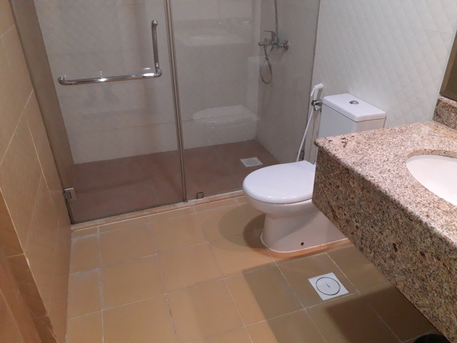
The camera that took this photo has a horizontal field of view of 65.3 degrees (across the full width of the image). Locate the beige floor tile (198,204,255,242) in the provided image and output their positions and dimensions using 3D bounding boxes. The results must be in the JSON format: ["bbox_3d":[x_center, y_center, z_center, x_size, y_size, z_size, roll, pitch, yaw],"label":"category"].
[{"bbox_3d":[-0.022,0.327,2.261,0.302,0.013,0.302,-10,31,-16],"label":"beige floor tile"}]

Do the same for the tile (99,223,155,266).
[{"bbox_3d":[-0.595,0.427,2.097,0.302,0.013,0.302,-10,31,-16],"label":"tile"}]

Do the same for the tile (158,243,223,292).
[{"bbox_3d":[-0.212,0.517,1.929,0.302,0.013,0.302,-10,31,-16],"label":"tile"}]

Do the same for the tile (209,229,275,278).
[{"bbox_3d":[0.074,0.467,2.011,0.302,0.013,0.302,-10,31,-16],"label":"tile"}]

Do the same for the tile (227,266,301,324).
[{"bbox_3d":[0.170,0.607,1.762,0.302,0.013,0.302,-10,31,-16],"label":"tile"}]

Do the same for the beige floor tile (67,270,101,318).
[{"bbox_3d":[-0.715,0.604,1.785,0.154,0.013,0.302,-10,31,-16],"label":"beige floor tile"}]

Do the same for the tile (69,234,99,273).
[{"bbox_3d":[-0.811,0.464,2.035,0.154,0.013,0.302,-10,31,-16],"label":"tile"}]

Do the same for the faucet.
[{"bbox_3d":[0.306,-0.934,2.564,0.163,0.127,0.205,-10,31,-16],"label":"faucet"}]

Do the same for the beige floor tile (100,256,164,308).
[{"bbox_3d":[-0.499,0.567,1.847,0.302,0.013,0.302,-10,31,-16],"label":"beige floor tile"}]

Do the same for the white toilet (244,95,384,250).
[{"bbox_3d":[0.397,0.042,1.943,0.667,0.788,0.347,-10,31,-16],"label":"white toilet"}]

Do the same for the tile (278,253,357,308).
[{"bbox_3d":[0.456,0.558,1.844,0.302,0.013,0.302,-10,31,-16],"label":"tile"}]

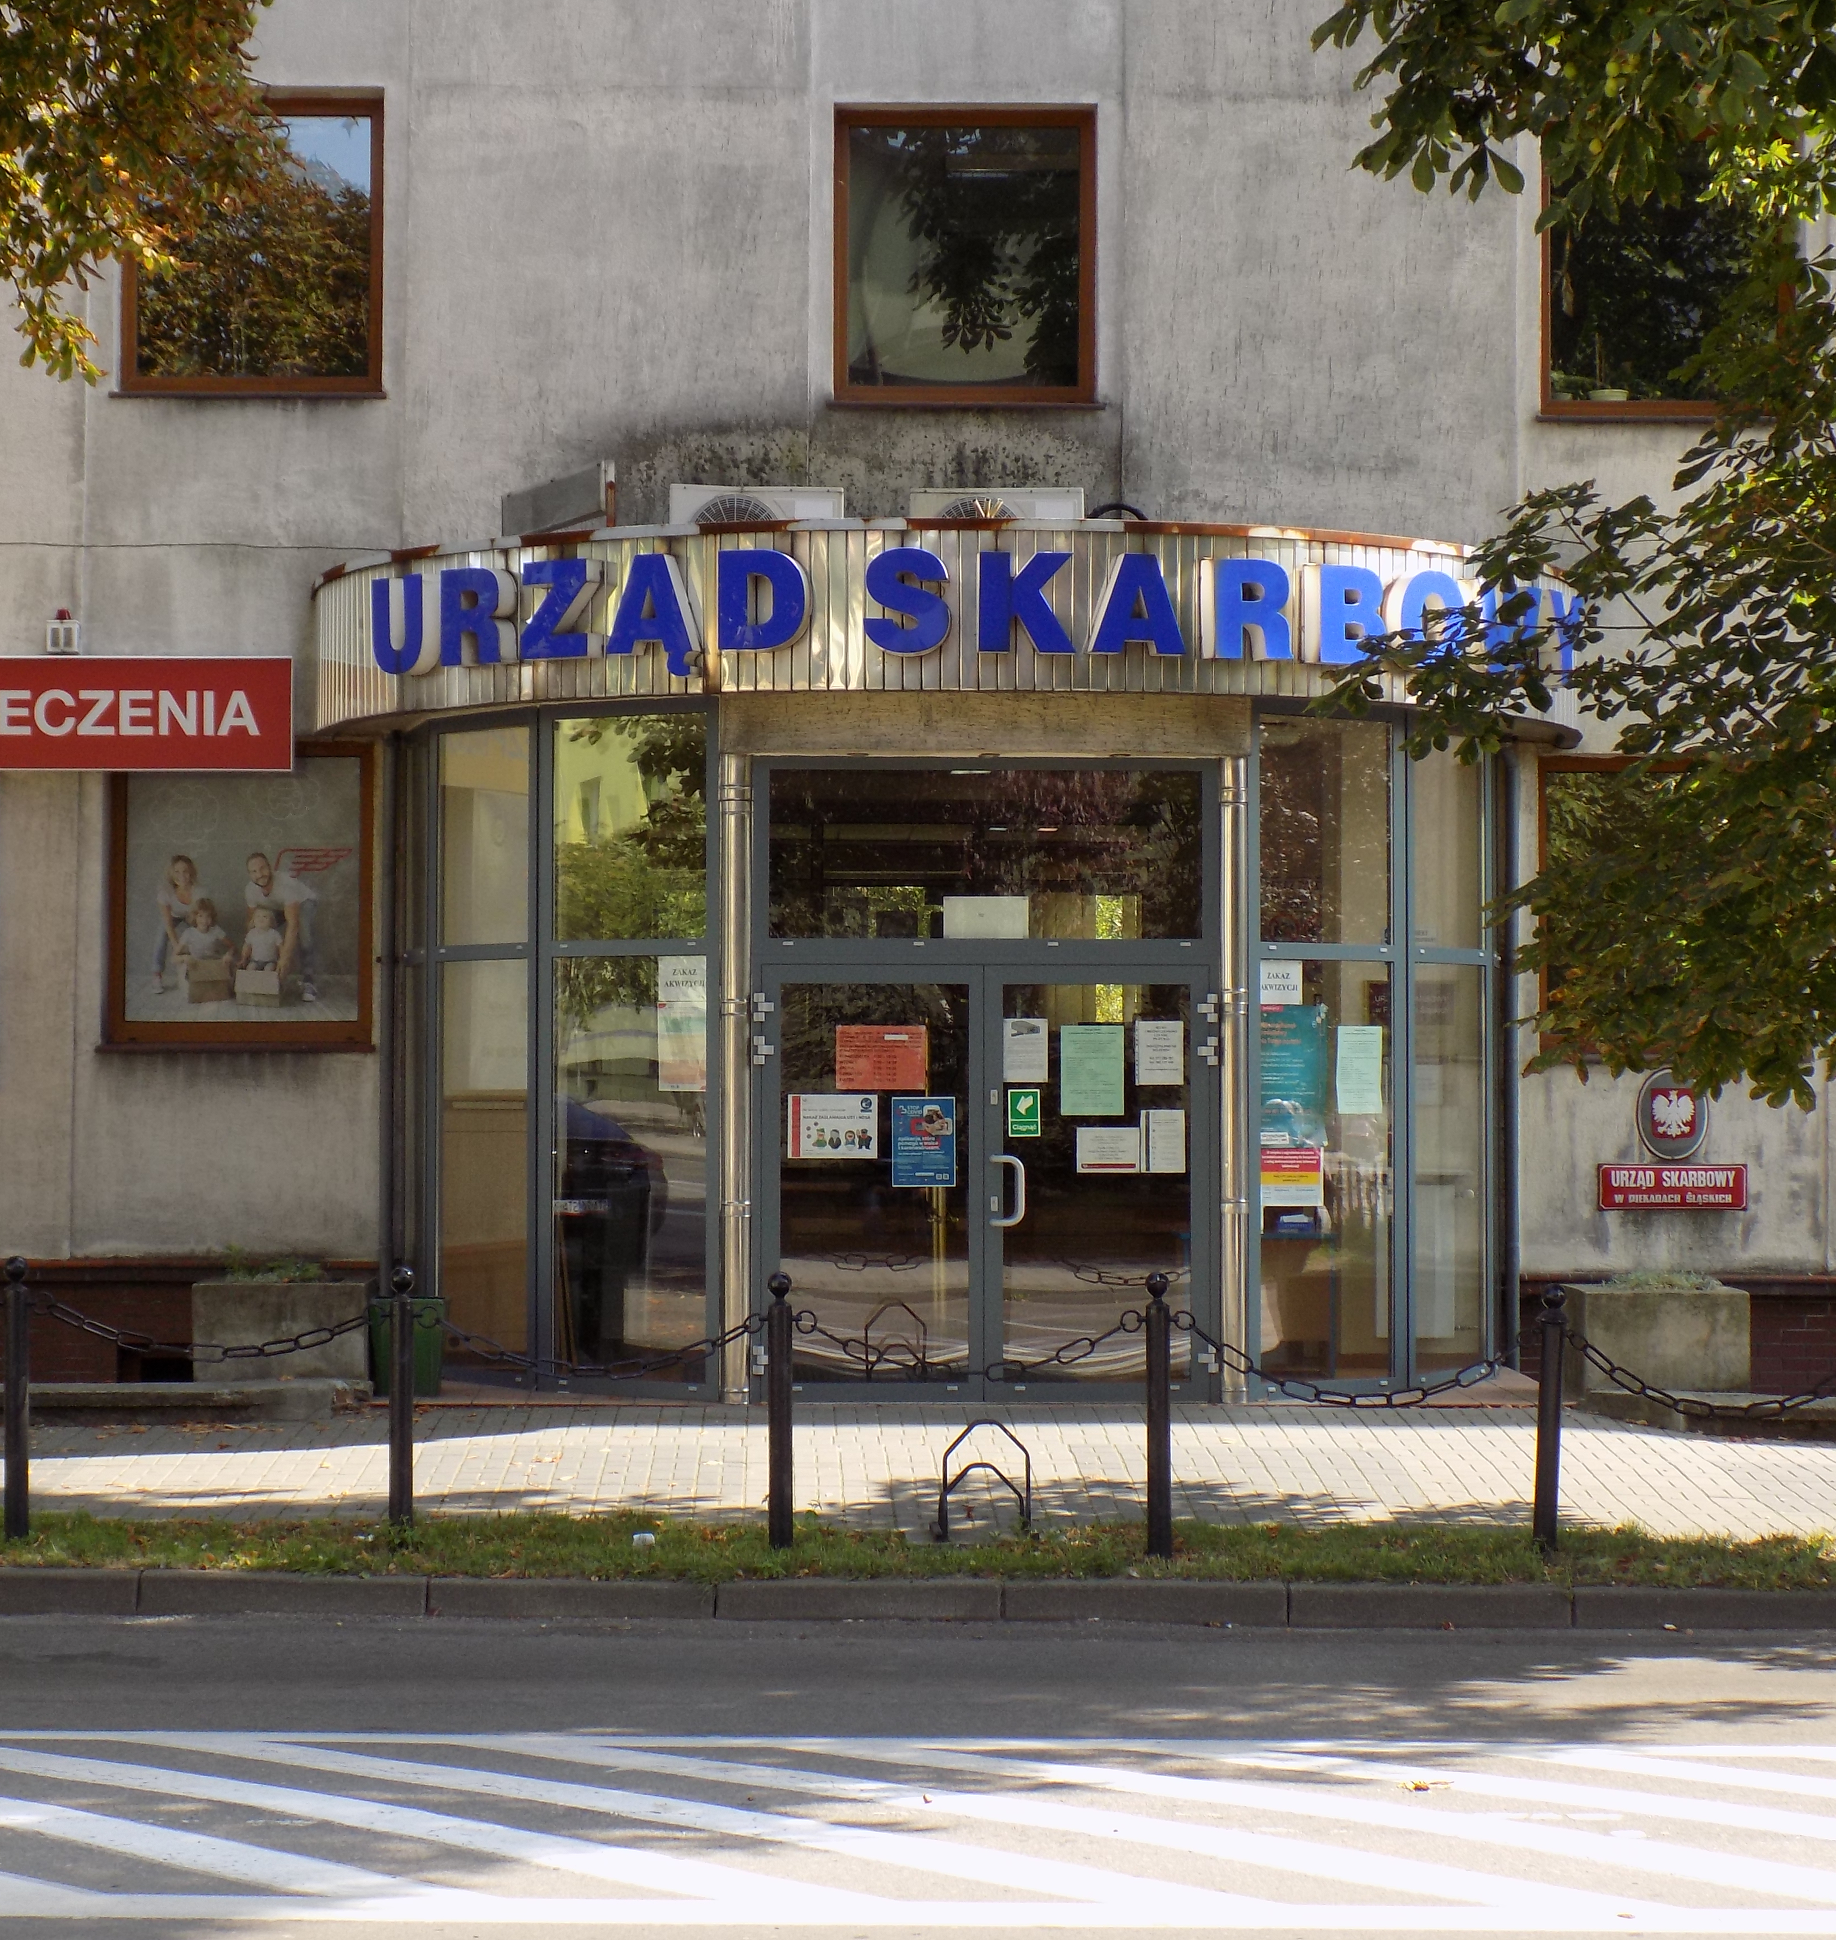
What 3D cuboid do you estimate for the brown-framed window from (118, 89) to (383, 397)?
[{"bbox_3d":[-3.458,-3.781,22.910,1.363,1.593,0.120,0,-2,-2],"label":"brown-framed window"}]

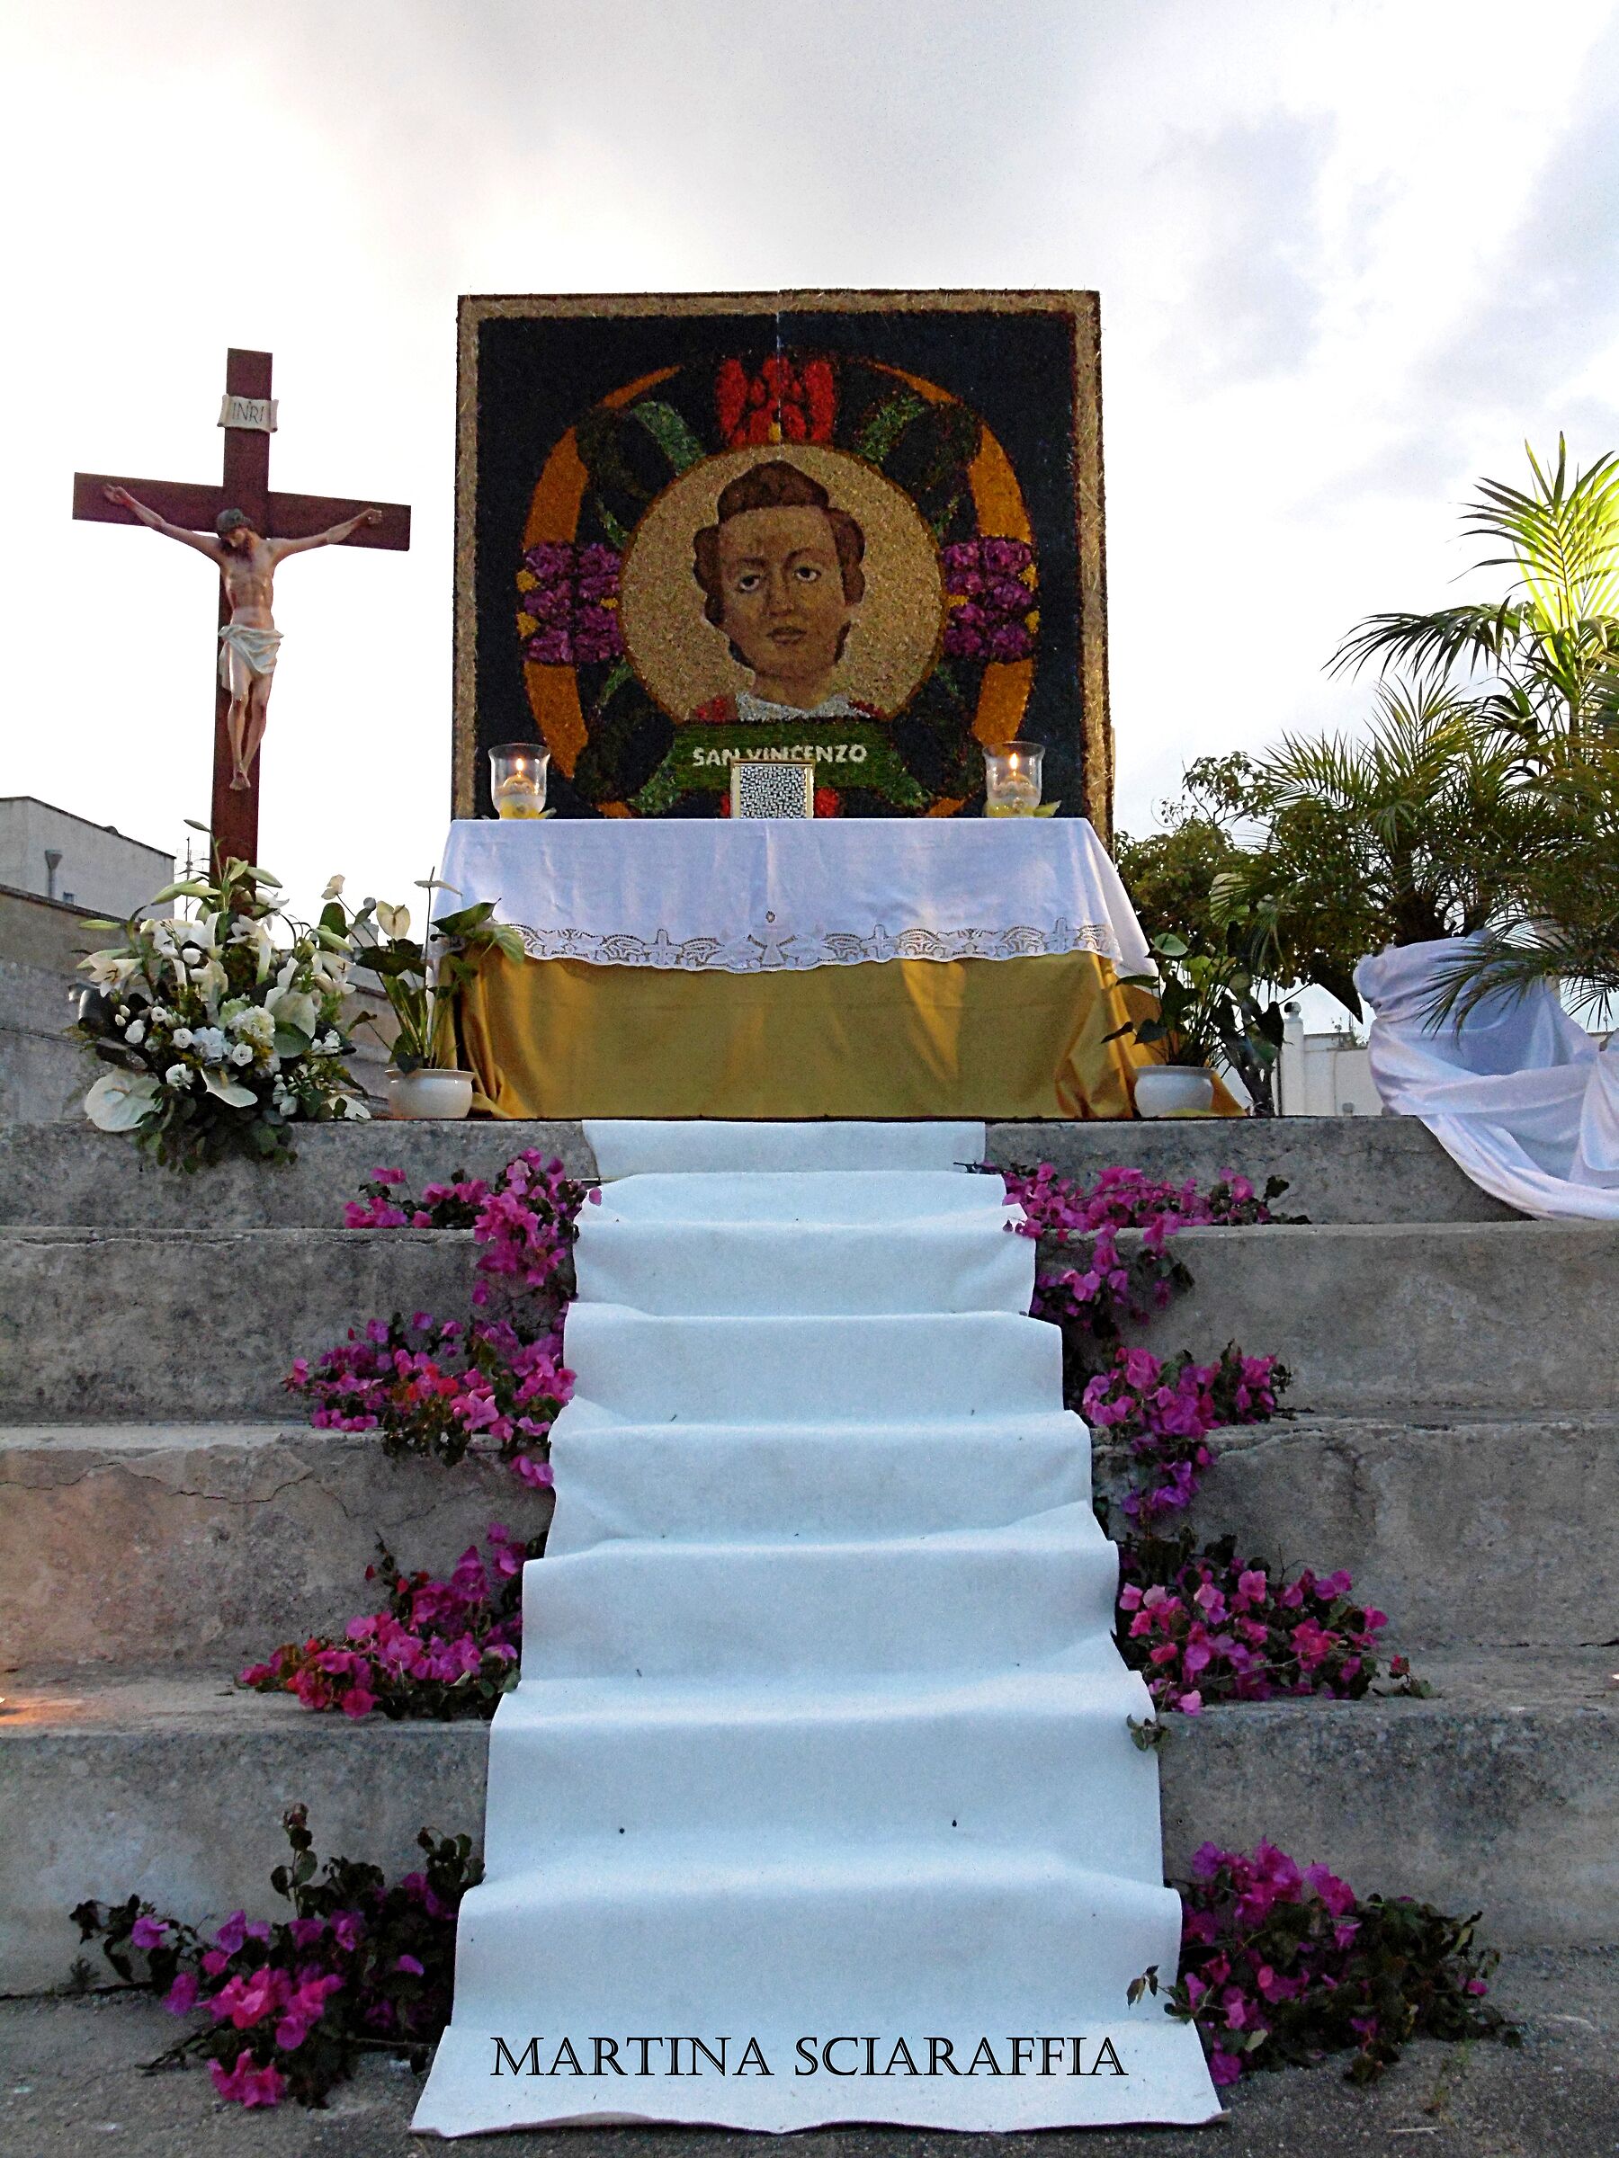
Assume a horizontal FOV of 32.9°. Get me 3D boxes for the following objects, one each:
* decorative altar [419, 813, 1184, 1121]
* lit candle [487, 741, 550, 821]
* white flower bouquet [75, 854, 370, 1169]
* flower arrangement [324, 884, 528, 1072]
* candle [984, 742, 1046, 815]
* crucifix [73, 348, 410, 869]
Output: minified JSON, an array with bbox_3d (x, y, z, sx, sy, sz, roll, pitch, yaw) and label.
[{"bbox_3d":[-0.030,-0.265,7.610,1.850,0.795,0.780,0,-6,-3],"label":"decorative altar"},{"bbox_3d":[-0.790,-0.793,7.491,0.167,0.227,0.167,0,-6,-3],"label":"lit candle"},{"bbox_3d":[-1.500,-0.189,7.022,0.750,0.848,0.580,0,-6,-8],"label":"white flower bouquet"},{"bbox_3d":[-1.007,-0.256,7.138,0.520,0.562,0.460,0,-6,-6],"label":"flower arrangement"},{"bbox_3d":[0.561,-0.801,7.511,0.167,0.225,0.167,0,-6,-3],"label":"candle"},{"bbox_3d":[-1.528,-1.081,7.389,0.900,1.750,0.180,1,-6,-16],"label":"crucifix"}]

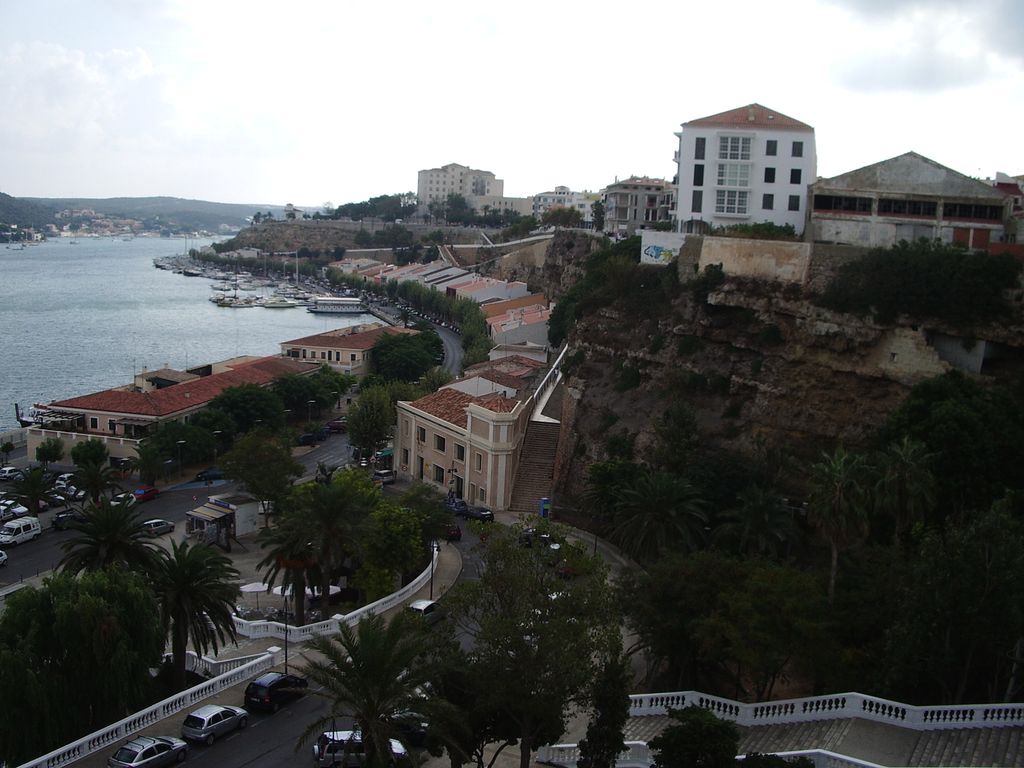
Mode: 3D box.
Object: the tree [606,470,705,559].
[{"bbox_3d":[11.050,12.174,79.177,7.400,11.090,7.400,2,9,0],"label":"tree"}]

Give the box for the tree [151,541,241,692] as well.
[{"bbox_3d":[-20.920,15.708,68.221,5.900,10.490,5.900,2,9,0],"label":"tree"}]

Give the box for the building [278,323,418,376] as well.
[{"bbox_3d":[-38.600,-8.300,247.800,20.000,9.800,46.000,4,9,12],"label":"building"}]

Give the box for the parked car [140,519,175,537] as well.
[{"bbox_3d":[-37.131,15.053,108.862,1.680,1.450,3.900,7,9,29],"label":"parked car"}]

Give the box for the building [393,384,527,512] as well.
[{"bbox_3d":[-3.960,7.770,138.290,12.000,12.500,28.500,-2,9,-31],"label":"building"}]

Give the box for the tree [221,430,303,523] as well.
[{"bbox_3d":[-24.231,9.459,102.191,7.951,9.716,7.951,2,8,0],"label":"tree"}]

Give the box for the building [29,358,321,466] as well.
[{"bbox_3d":[-53.920,2.560,177.330,19.000,10.100,65.000,4,8,11],"label":"building"}]

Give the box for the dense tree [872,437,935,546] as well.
[{"bbox_3d":[30.746,10.013,81.107,4.500,12.030,4.500,2,9,0],"label":"dense tree"}]

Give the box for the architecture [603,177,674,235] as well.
[{"bbox_3d":[27.167,-37.413,219.518,12.500,12.098,17.000,2,8,2],"label":"architecture"}]

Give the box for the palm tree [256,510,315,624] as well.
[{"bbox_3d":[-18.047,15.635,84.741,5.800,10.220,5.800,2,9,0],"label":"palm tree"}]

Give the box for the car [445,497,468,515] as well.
[{"bbox_3d":[-7.062,14.648,126.393,1.720,1.460,4.200,-4,10,-33],"label":"car"}]

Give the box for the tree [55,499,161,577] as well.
[{"bbox_3d":[-31.020,14.636,79.383,8.000,11.200,8.000,-1,9,-20],"label":"tree"}]

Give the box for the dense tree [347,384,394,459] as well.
[{"bbox_3d":[-19.605,5.790,144.818,6.300,10.900,6.300,2,8,0],"label":"dense tree"}]

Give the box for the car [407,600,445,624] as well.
[{"bbox_3d":[-6.530,17.200,78.880,1.700,1.460,4.050,5,9,21],"label":"car"}]

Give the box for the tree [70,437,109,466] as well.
[{"bbox_3d":[-49.909,8.501,122.188,4.377,3.980,4.377,2,8,0],"label":"tree"}]

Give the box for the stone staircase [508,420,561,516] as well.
[{"bbox_3d":[3.032,9.421,120.598,4.300,7.500,13.900,3,8,7],"label":"stone staircase"}]

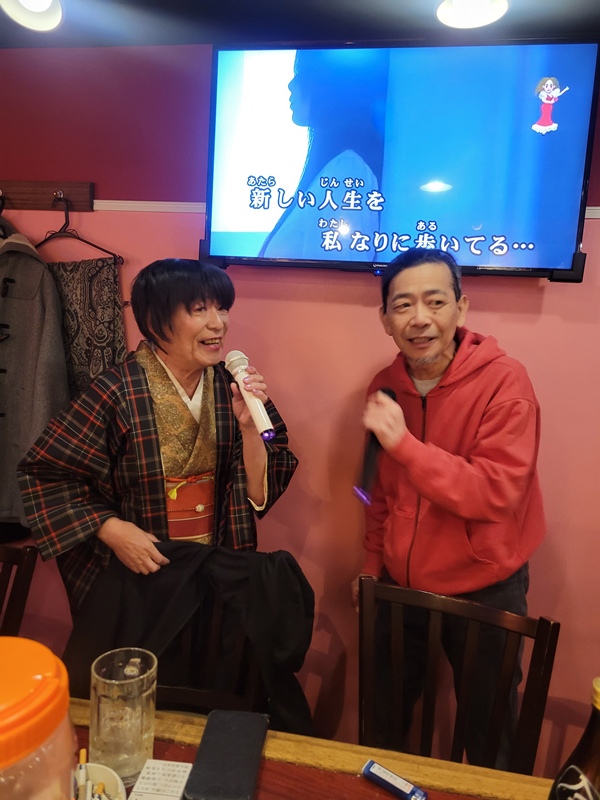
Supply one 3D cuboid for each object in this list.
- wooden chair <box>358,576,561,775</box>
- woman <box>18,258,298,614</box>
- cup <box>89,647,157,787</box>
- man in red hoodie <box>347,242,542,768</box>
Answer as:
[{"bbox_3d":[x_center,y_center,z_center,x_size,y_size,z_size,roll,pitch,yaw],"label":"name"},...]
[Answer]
[{"bbox_3d":[0.178,0.879,1.030,0.410,0.960,0.480,6,8,24],"label":"wooden chair"},{"bbox_3d":[-0.340,0.484,1.390,0.560,1.610,0.380,0,8,-25],"label":"woman"},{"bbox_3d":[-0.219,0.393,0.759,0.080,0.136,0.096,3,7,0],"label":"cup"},{"bbox_3d":[0.335,0.510,1.365,0.450,1.650,0.330,8,9,32],"label":"man in red hoodie"}]

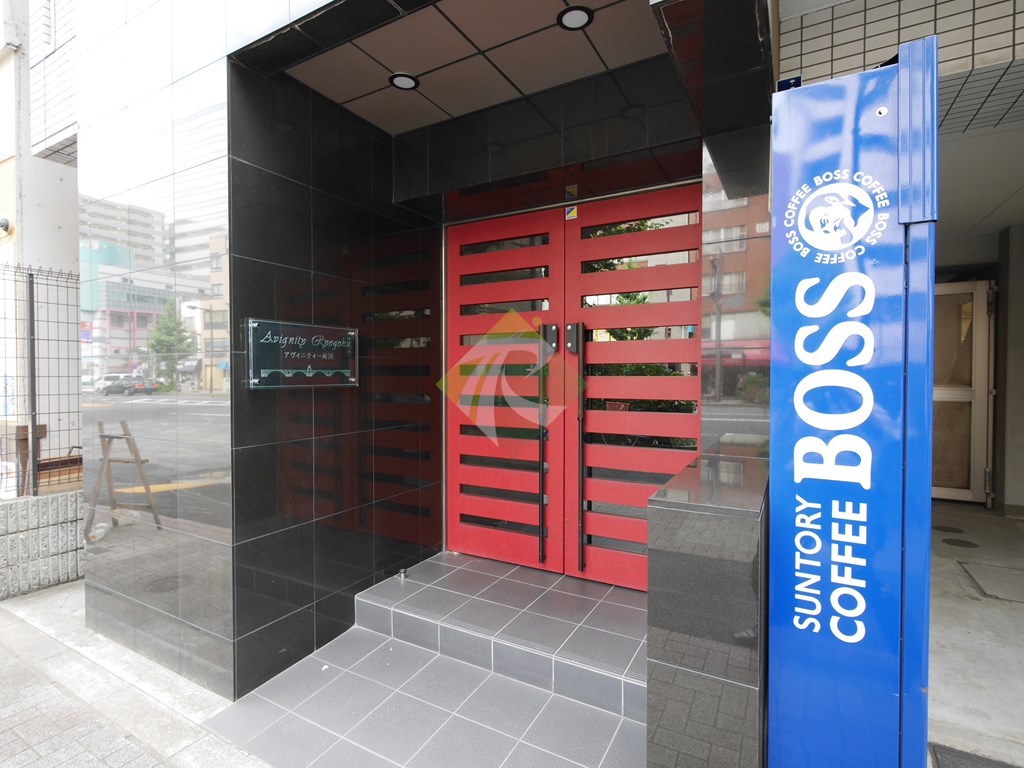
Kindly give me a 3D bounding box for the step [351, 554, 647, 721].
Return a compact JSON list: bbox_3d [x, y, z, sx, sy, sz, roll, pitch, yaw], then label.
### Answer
[{"bbox_3d":[0.105,1.233,2.804,1.690,0.169,0.820,2,3,28],"label":"step"}]

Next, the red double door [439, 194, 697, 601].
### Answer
[{"bbox_3d":[0.315,0.057,3.107,1.707,2.171,0.101,1,2,29],"label":"red double door"}]

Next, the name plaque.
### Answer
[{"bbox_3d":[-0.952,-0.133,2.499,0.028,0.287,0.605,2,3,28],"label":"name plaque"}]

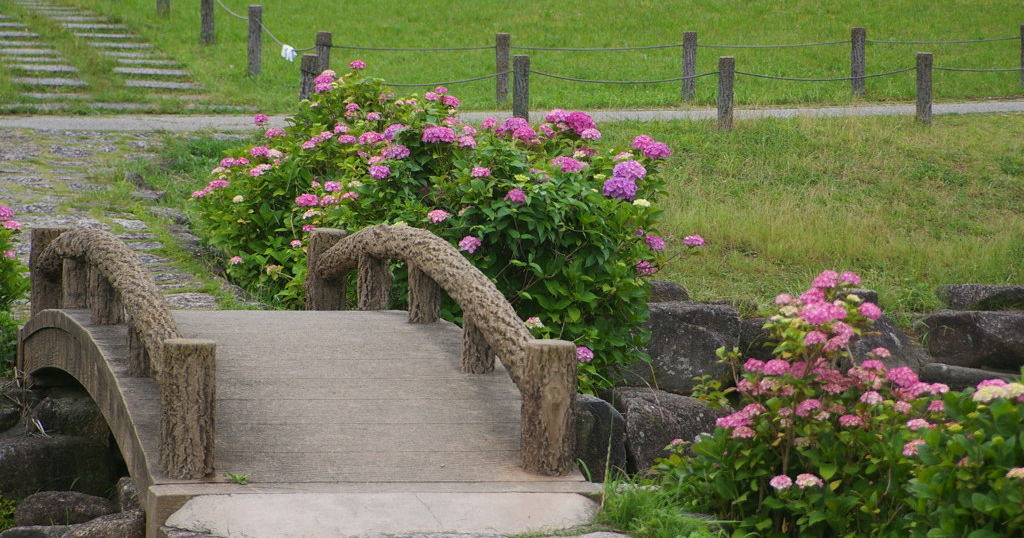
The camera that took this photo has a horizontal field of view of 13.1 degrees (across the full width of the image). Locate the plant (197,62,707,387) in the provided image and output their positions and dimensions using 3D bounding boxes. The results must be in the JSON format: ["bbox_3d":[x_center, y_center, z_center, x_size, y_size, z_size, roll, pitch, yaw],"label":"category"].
[{"bbox_3d":[-0.331,-0.253,21.888,2.496,1.472,1.920,1,5,0],"label":"plant"}]

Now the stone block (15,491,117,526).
[{"bbox_3d":[-1.704,0.926,17.024,0.384,0.166,0.282,1,5,0],"label":"stone block"}]

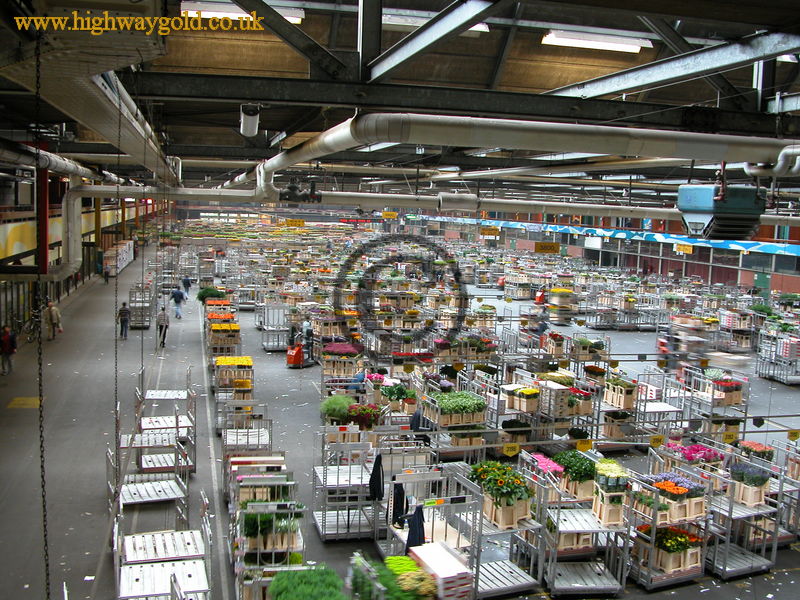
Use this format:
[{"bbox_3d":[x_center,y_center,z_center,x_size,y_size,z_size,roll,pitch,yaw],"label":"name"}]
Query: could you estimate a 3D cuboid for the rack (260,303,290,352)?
[{"bbox_3d":[-5.697,1.254,37.422,1.020,2.000,1.300,0,7,-15],"label":"rack"}]

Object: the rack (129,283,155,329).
[{"bbox_3d":[-13.387,0.459,41.779,1.020,1.950,1.300,0,7,-15],"label":"rack"}]

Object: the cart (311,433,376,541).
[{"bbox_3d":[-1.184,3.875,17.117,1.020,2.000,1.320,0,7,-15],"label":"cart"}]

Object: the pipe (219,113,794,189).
[{"bbox_3d":[-2.093,-4.005,26.009,5.350,0.340,35.000,0,7,-15],"label":"pipe"}]

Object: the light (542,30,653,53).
[{"bbox_3d":[2.515,-3.284,10.283,1.500,0.130,0.240,0,7,-15],"label":"light"}]

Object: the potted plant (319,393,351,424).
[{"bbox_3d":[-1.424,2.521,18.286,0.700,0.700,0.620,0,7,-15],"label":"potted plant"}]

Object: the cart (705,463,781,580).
[{"bbox_3d":[6.682,4.325,16.085,1.330,1.960,1.020,-1,8,-25],"label":"cart"}]

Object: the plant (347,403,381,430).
[{"bbox_3d":[-0.828,2.689,18.359,0.700,0.660,0.600,0,7,-15],"label":"plant"}]

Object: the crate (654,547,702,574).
[{"bbox_3d":[5.389,4.931,15.578,0.780,0.380,0.420,-1,8,-27],"label":"crate"}]

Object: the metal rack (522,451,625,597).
[{"bbox_3d":[3.384,4.316,15.080,1.330,1.950,1.020,2,7,-5],"label":"metal rack"}]

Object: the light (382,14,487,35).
[{"bbox_3d":[0.347,-3.297,9.678,1.500,0.130,0.260,0,7,-15],"label":"light"}]

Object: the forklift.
[{"bbox_3d":[-4.173,1.932,34.209,0.850,1.540,1.550,4,7,17],"label":"forklift"}]

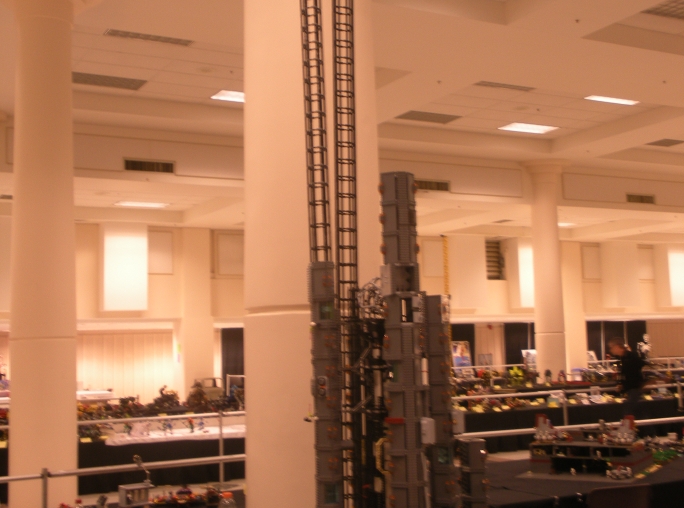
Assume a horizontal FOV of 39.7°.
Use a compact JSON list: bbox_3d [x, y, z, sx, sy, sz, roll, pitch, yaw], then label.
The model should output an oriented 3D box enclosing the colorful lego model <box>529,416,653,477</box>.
[{"bbox_3d":[1.724,1.317,6.578,0.735,0.370,0.430,-6,-7,33],"label":"colorful lego model"}]

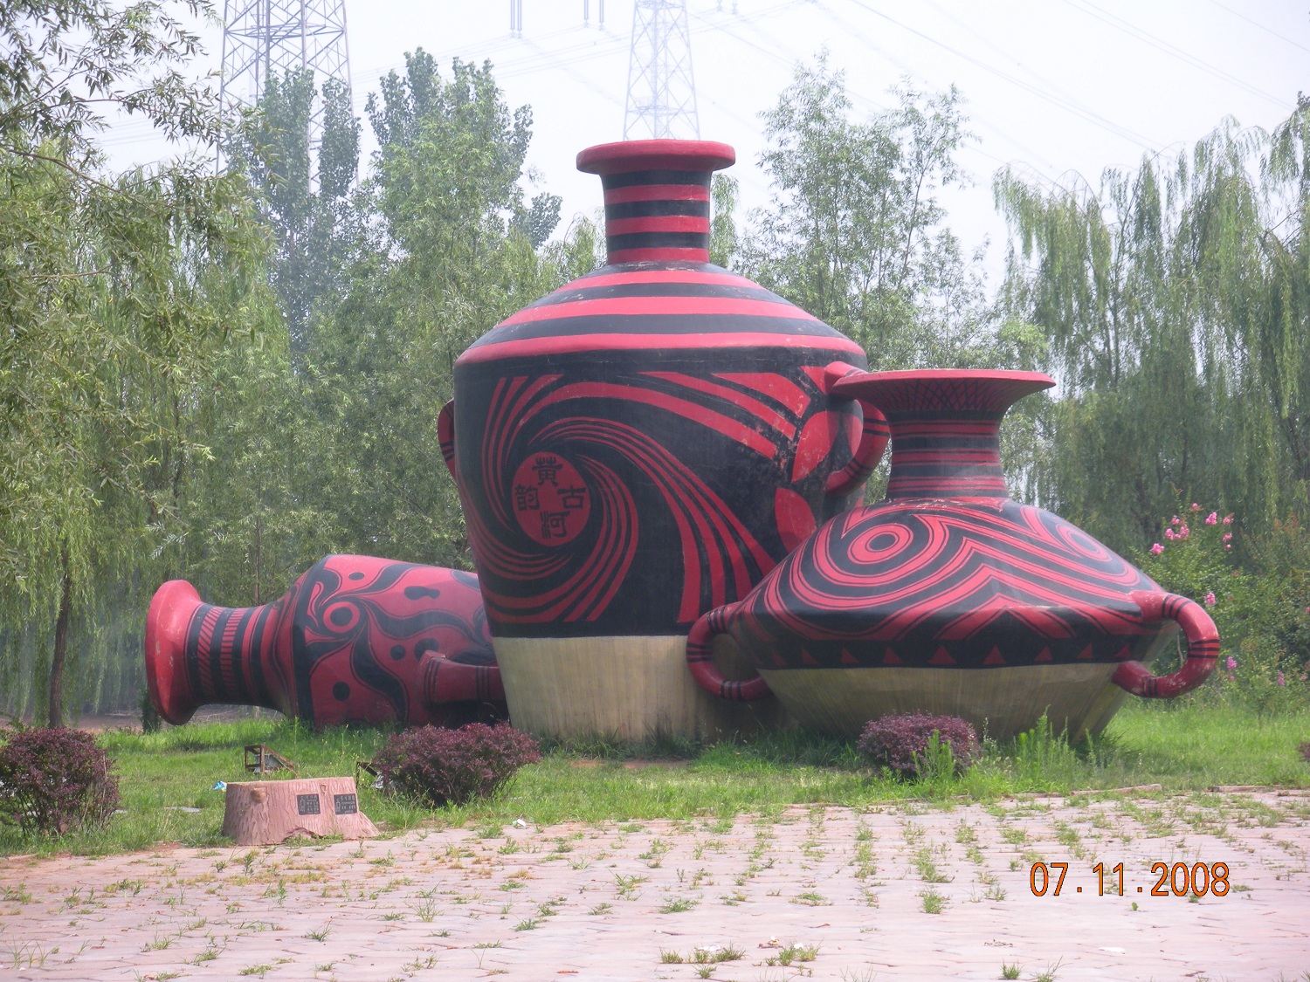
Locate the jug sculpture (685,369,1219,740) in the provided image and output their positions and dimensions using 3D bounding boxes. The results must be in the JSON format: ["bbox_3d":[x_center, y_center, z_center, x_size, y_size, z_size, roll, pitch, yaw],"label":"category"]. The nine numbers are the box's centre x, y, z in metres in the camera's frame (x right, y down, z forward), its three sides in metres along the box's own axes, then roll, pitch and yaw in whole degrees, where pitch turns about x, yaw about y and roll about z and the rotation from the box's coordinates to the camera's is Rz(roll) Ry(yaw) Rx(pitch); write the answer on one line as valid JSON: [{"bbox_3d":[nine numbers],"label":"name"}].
[{"bbox_3d":[3.620,0.830,46.500,7.200,4.600,5.500,-2,-2,27],"label":"jug sculpture"}]

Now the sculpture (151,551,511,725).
[{"bbox_3d":[-4.140,2.250,54.600,6.100,2.600,3.400,-1,0,16],"label":"sculpture"}]

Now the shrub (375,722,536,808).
[{"bbox_3d":[-1.737,2.402,33.200,1.480,0.750,1.350,-1,-2,0],"label":"shrub"}]

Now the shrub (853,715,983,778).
[{"bbox_3d":[2.650,2.567,38.200,1.250,0.660,1.150,-1,-2,0],"label":"shrub"}]

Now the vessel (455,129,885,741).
[{"bbox_3d":[0.100,-0.670,50.800,7.000,7.970,5.600,-2,-2,34],"label":"vessel"}]

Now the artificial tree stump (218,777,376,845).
[{"bbox_3d":[-2.641,2.382,28.100,1.050,0.470,0.600,1,-2,-33],"label":"artificial tree stump"}]

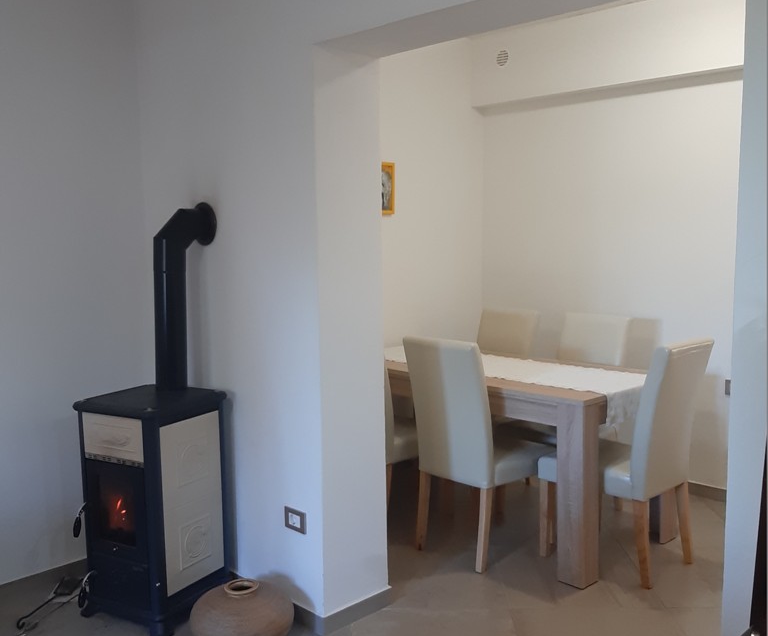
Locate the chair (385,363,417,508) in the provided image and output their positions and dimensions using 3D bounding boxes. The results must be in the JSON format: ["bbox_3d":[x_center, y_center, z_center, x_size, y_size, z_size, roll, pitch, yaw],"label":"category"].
[{"bbox_3d":[0.043,0.534,4.004,0.590,0.980,0.430,-7,9,-44],"label":"chair"}]

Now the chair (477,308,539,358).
[{"bbox_3d":[0.529,0.476,4.469,0.590,0.980,0.430,-7,9,-44],"label":"chair"}]

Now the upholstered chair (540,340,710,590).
[{"bbox_3d":[1.036,0.580,3.474,0.430,0.980,0.590,-7,9,-44],"label":"upholstered chair"}]

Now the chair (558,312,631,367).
[{"bbox_3d":[0.921,0.510,4.112,0.590,0.980,0.430,-7,9,-44],"label":"chair"}]

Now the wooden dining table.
[{"bbox_3d":[0.508,0.627,4.059,0.820,0.770,1.630,-7,9,-44],"label":"wooden dining table"}]

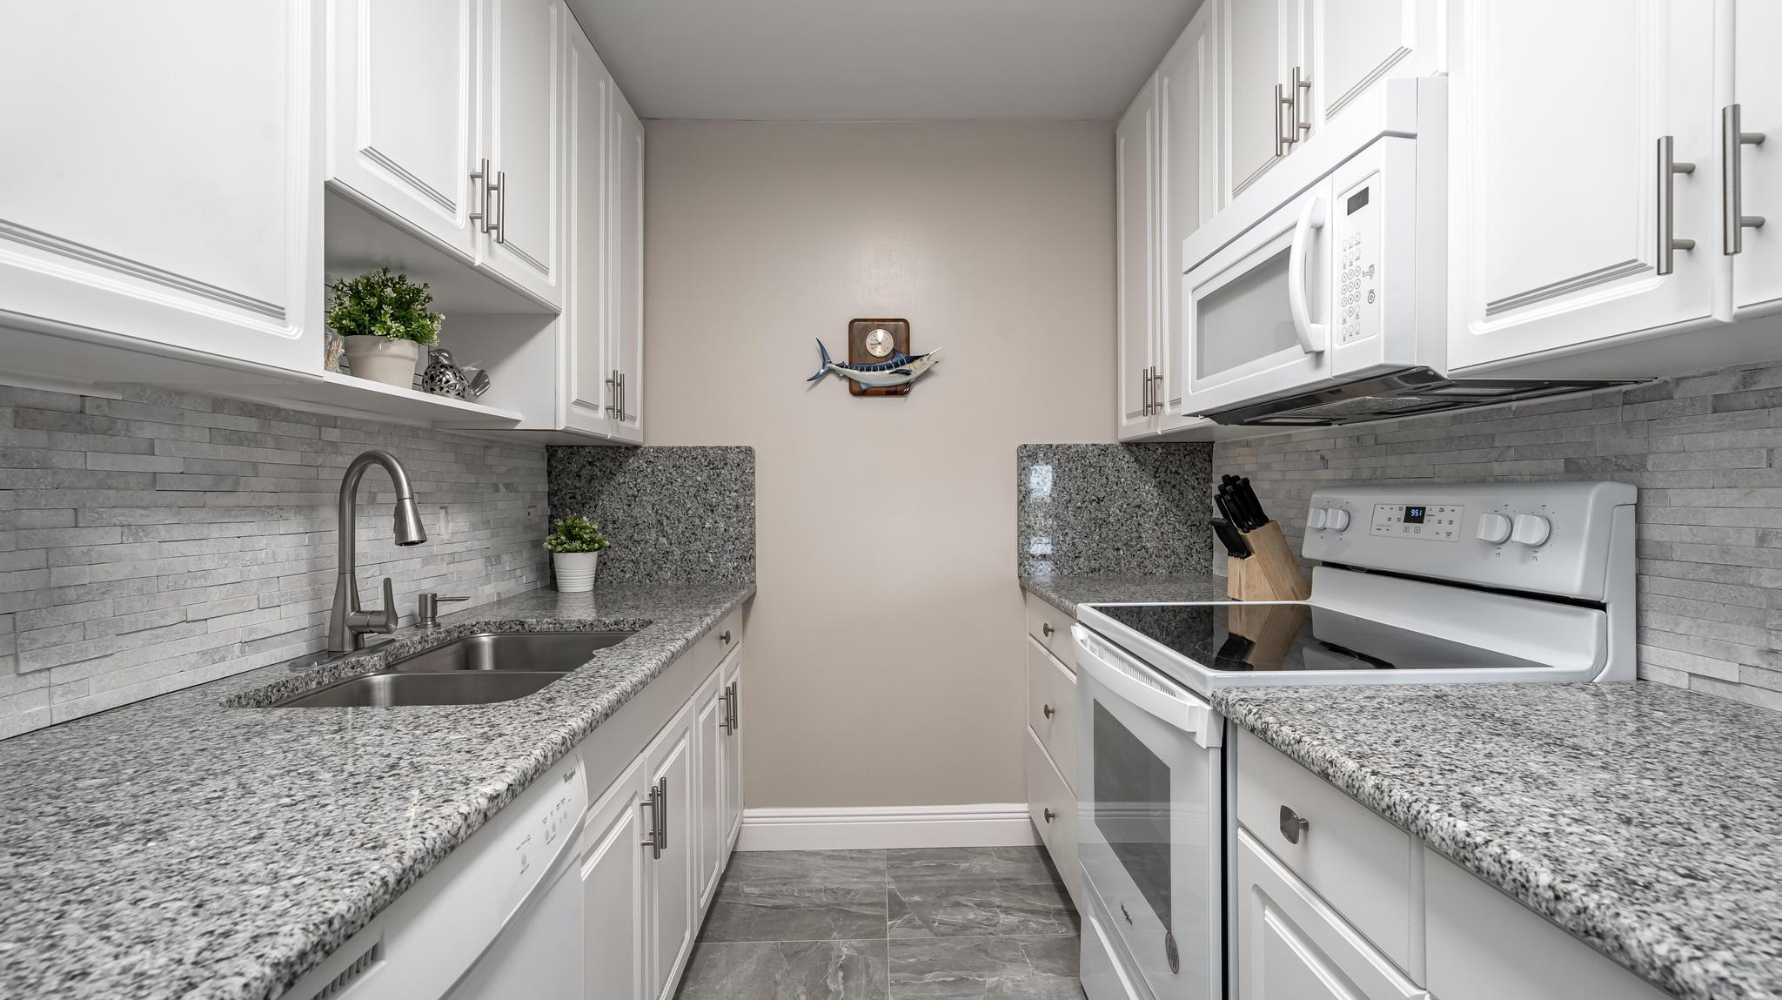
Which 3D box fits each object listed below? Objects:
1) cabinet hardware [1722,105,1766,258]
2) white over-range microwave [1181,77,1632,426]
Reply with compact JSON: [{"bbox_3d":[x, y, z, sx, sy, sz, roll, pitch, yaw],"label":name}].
[{"bbox_3d":[0.793,-0.298,0.737,0.037,0.137,0.012,0,0,-1],"label":"cabinet hardware"},{"bbox_3d":[0.885,-0.394,1.521,0.440,0.440,0.758,0,0,-1],"label":"white over-range microwave"}]

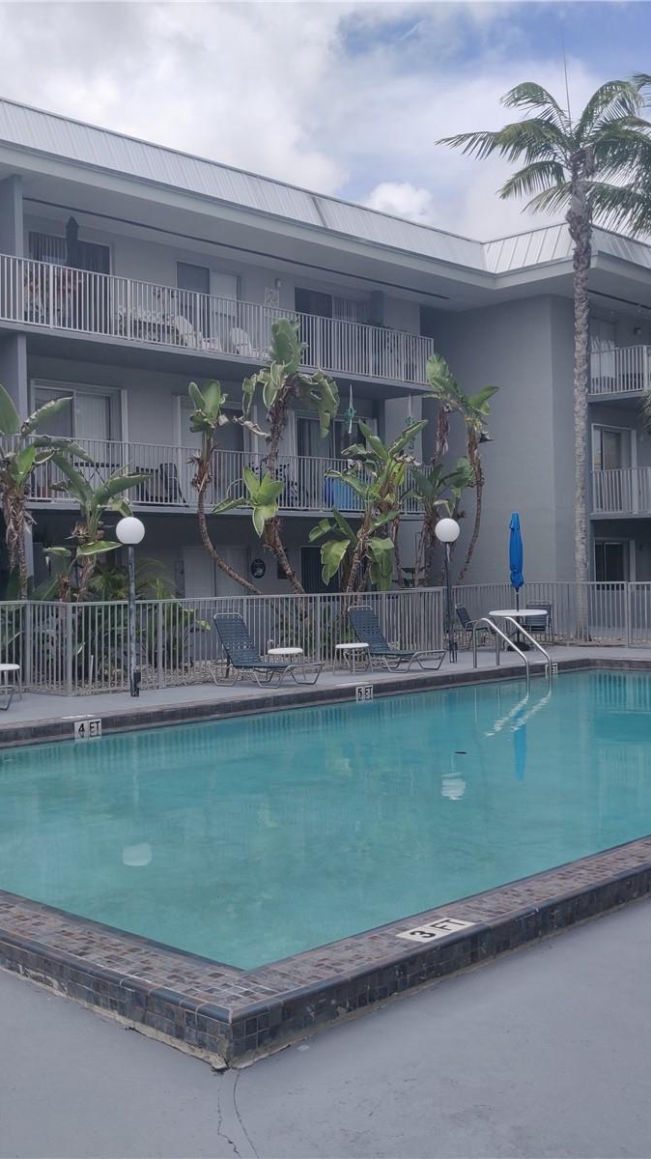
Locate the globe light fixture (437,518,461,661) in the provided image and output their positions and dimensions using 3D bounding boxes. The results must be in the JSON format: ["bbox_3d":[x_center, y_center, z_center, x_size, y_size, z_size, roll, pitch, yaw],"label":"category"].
[{"bbox_3d":[1.987,0.176,17.750,0.375,2.290,0.375,-1,0,0],"label":"globe light fixture"}]

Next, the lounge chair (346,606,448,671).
[{"bbox_3d":[1.040,0.907,16.948,1.470,0.950,0.700,-1,0,44],"label":"lounge chair"}]

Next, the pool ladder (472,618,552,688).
[{"bbox_3d":[2.803,1.093,16.770,0.610,1.000,1.020,-1,0,-44],"label":"pool ladder"}]

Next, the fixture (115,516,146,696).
[{"bbox_3d":[-2.426,0.344,14.050,0.365,2.260,0.365,-1,0,0],"label":"fixture"}]

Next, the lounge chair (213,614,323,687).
[{"bbox_3d":[-0.807,0.952,15.046,1.470,0.950,0.700,-1,0,40],"label":"lounge chair"}]

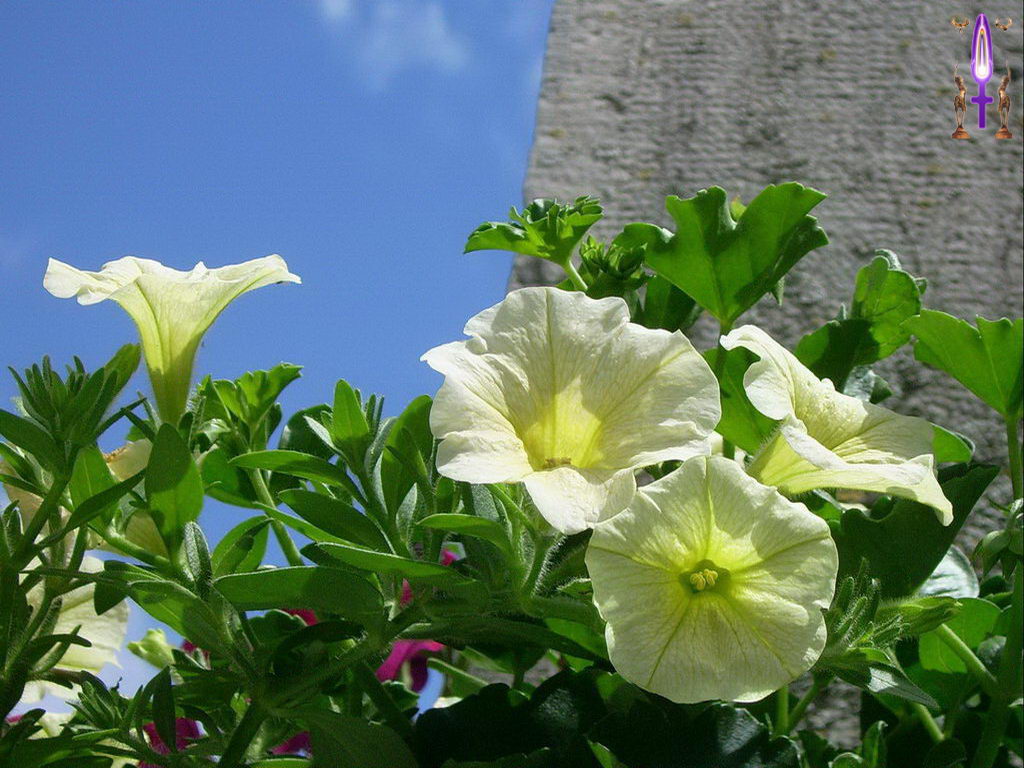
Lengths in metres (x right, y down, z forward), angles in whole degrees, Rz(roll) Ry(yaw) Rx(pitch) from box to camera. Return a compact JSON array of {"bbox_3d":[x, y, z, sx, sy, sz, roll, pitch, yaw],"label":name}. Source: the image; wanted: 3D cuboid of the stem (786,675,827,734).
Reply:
[{"bbox_3d":[0.082,0.090,0.730,0.004,0.020,0.004,31,-9,0],"label":"stem"}]

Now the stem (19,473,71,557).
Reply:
[{"bbox_3d":[-0.124,0.035,0.690,0.004,0.024,0.004,31,-6,-3],"label":"stem"}]

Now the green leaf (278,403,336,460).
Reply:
[{"bbox_3d":[-0.058,0.013,0.735,0.018,0.018,0.007,4,-15,7],"label":"green leaf"}]

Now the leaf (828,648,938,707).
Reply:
[{"bbox_3d":[0.095,0.075,0.665,0.031,0.012,0.007,18,-39,25],"label":"leaf"}]

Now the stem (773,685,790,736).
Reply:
[{"bbox_3d":[0.076,0.092,0.735,0.004,0.016,0.004,2,-6,0],"label":"stem"}]

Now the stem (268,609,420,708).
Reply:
[{"bbox_3d":[-0.043,0.071,0.675,0.045,0.006,0.006,-32,0,-3],"label":"stem"}]

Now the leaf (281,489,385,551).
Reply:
[{"bbox_3d":[-0.047,0.036,0.690,0.032,0.007,0.013,29,-44,-5],"label":"leaf"}]

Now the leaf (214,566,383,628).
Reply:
[{"bbox_3d":[-0.056,0.056,0.680,0.045,0.008,0.015,7,-45,-7],"label":"leaf"}]

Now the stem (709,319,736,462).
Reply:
[{"bbox_3d":[0.059,0.002,0.730,0.004,0.040,0.004,0,-12,0],"label":"stem"}]

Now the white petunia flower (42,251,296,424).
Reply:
[{"bbox_3d":[-0.090,-0.011,0.690,0.068,0.048,0.066,1,-5,0],"label":"white petunia flower"}]

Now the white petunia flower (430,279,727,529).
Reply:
[{"bbox_3d":[0.016,0.009,0.697,0.077,0.063,0.045,3,-30,-2],"label":"white petunia flower"}]

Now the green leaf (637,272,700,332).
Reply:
[{"bbox_3d":[0.044,-0.022,0.725,0.016,0.019,0.007,-8,-6,-1],"label":"green leaf"}]

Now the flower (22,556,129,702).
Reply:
[{"bbox_3d":[-0.149,0.083,0.880,0.040,0.052,0.052,-7,-23,28],"label":"flower"}]

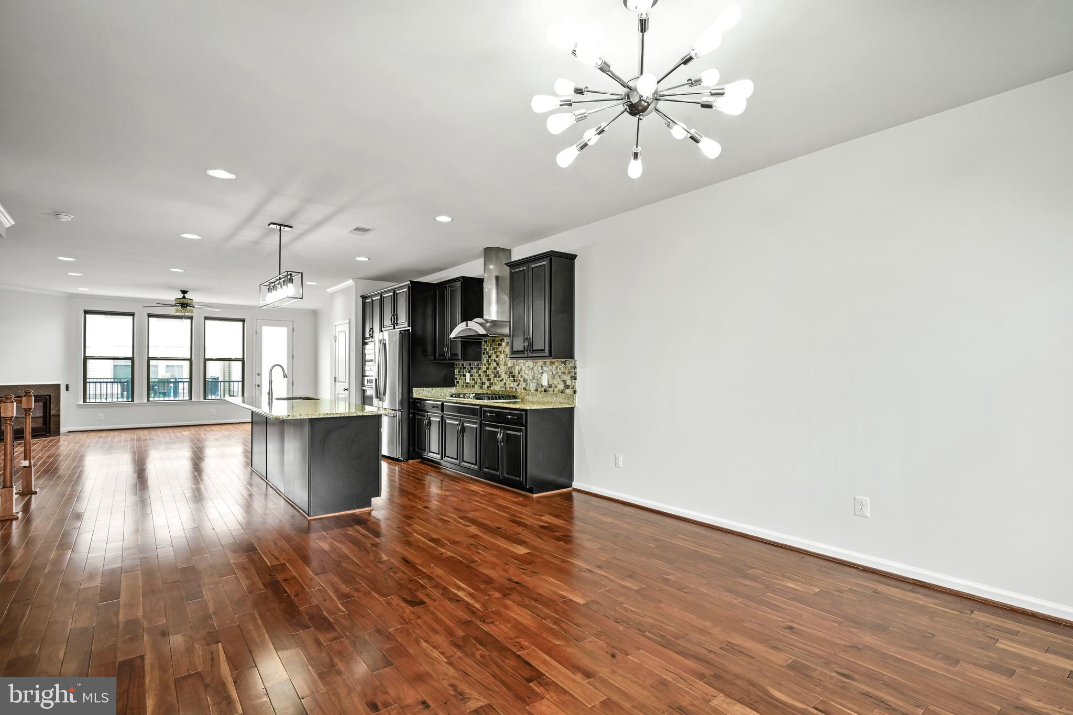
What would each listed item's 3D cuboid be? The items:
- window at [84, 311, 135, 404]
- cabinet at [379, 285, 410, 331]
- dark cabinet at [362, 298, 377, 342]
[{"bbox_3d":[-8.830,0.002,10.486,0.797,1.872,0.098,1,-2,-39],"label":"window"},{"bbox_3d":[-1.803,-0.689,7.564,0.650,0.605,1.010,1,-2,-39],"label":"cabinet"},{"bbox_3d":[-2.364,-0.618,8.267,0.650,0.695,0.790,1,-2,-39],"label":"dark cabinet"}]

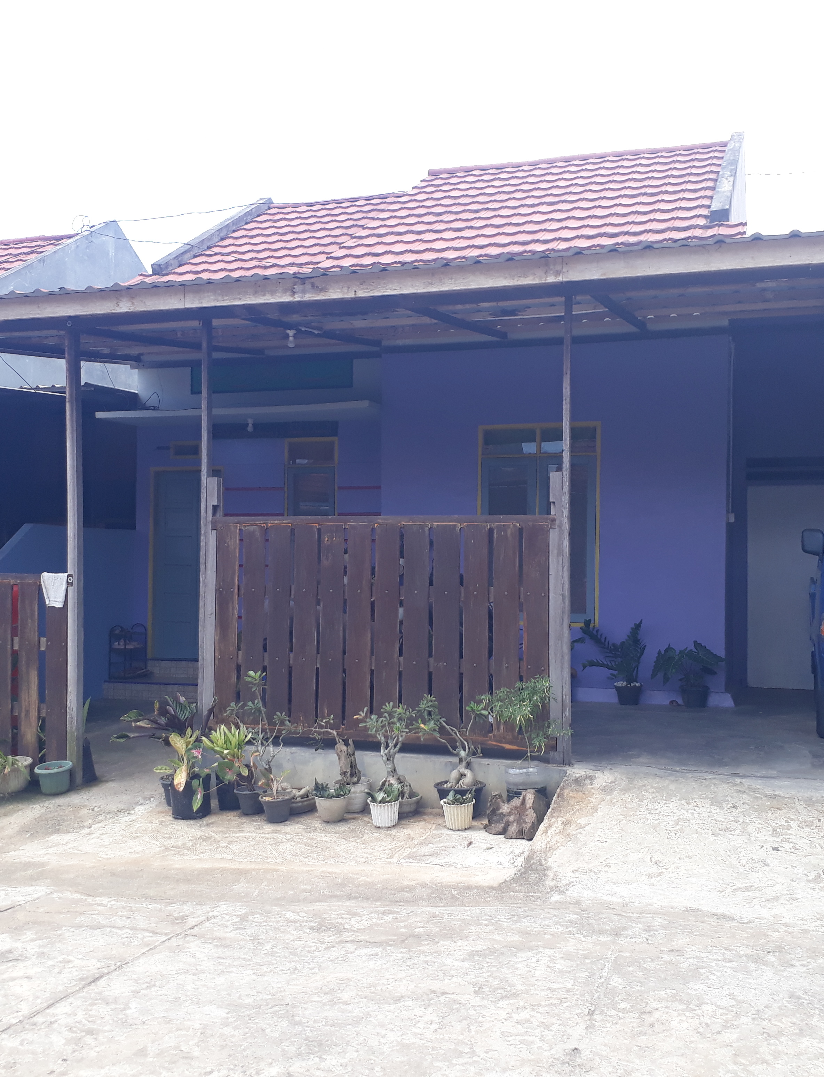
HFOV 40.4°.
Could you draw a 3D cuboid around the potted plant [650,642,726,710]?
[{"bbox_3d":[2.380,1.169,9.652,0.600,0.569,0.500,0,-2,17],"label":"potted plant"}]

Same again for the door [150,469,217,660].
[{"bbox_3d":[-2.487,0.285,12.346,0.919,2.095,0.100,0,-2,17],"label":"door"}]

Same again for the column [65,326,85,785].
[{"bbox_3d":[-2.433,0.115,8.090,0.080,3.306,0.095,-1,-2,17],"label":"column"}]

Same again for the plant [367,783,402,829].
[{"bbox_3d":[-0.152,1.501,6.344,0.190,0.250,0.190,1,-1,0],"label":"plant"}]

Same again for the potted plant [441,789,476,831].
[{"bbox_3d":[0.263,1.522,6.322,0.190,0.214,0.190,1,-1,0],"label":"potted plant"}]

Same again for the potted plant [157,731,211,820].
[{"bbox_3d":[-1.402,1.452,6.883,0.327,0.525,0.316,1,-1,0],"label":"potted plant"}]

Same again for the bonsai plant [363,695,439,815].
[{"bbox_3d":[-0.064,1.285,6.696,0.456,0.699,0.380,0,-1,18],"label":"bonsai plant"}]

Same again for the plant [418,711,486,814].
[{"bbox_3d":[0.234,1.301,6.515,0.399,0.598,0.377,1,-1,0],"label":"plant"}]

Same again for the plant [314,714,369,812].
[{"bbox_3d":[-0.453,1.448,7.205,0.350,0.621,0.250,0,-2,17],"label":"plant"}]

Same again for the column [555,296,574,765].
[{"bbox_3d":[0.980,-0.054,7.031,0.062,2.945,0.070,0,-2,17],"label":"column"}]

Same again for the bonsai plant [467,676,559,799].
[{"bbox_3d":[0.630,1.233,6.842,0.550,0.784,0.450,0,-2,17],"label":"bonsai plant"}]

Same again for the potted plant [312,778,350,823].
[{"bbox_3d":[-0.467,1.511,6.481,0.205,0.230,0.205,1,-1,0],"label":"potted plant"}]

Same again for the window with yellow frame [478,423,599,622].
[{"bbox_3d":[1.114,-0.132,9.891,1.086,1.762,0.120,0,-1,18],"label":"window with yellow frame"}]

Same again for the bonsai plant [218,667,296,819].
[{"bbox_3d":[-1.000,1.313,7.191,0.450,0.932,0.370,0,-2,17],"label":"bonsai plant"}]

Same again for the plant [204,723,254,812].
[{"bbox_3d":[-1.141,1.430,6.993,0.311,0.542,0.311,1,-1,0],"label":"plant"}]

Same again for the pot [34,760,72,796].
[{"bbox_3d":[-2.357,1.573,7.367,0.236,0.190,0.236,1,-1,0],"label":"pot"}]

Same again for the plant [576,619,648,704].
[{"bbox_3d":[1.688,1.040,9.425,0.588,0.716,0.500,0,-1,18],"label":"plant"}]

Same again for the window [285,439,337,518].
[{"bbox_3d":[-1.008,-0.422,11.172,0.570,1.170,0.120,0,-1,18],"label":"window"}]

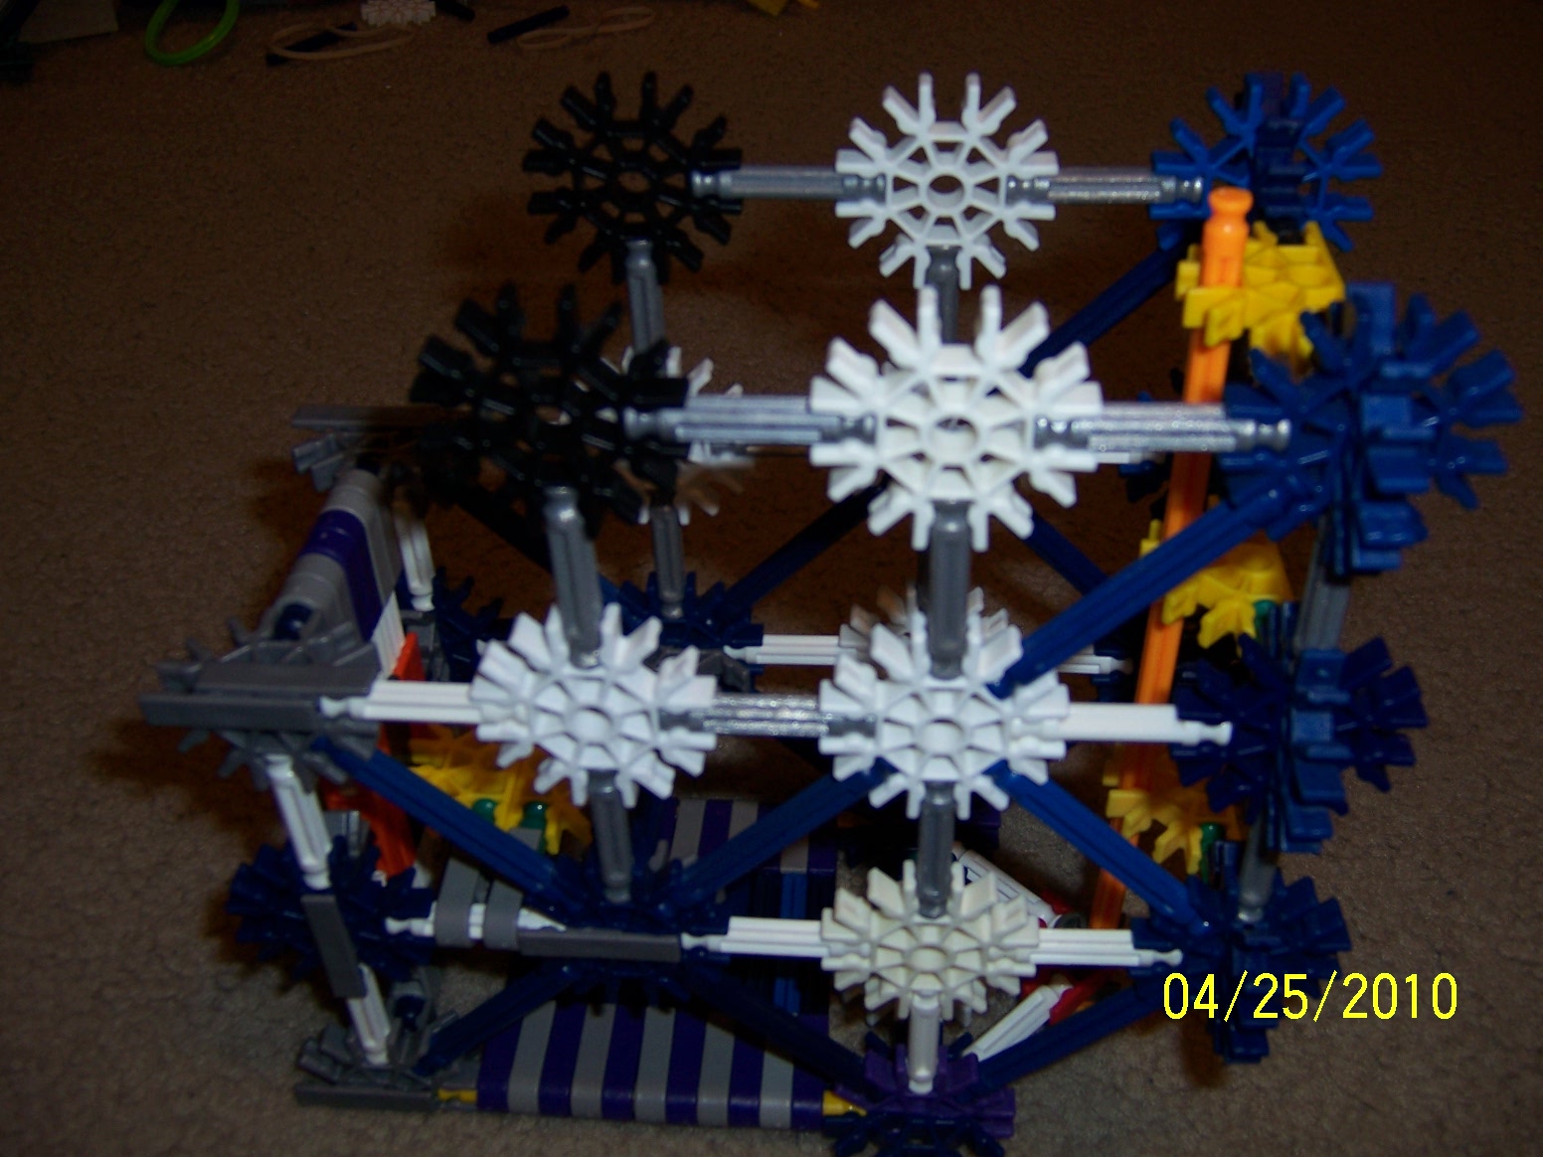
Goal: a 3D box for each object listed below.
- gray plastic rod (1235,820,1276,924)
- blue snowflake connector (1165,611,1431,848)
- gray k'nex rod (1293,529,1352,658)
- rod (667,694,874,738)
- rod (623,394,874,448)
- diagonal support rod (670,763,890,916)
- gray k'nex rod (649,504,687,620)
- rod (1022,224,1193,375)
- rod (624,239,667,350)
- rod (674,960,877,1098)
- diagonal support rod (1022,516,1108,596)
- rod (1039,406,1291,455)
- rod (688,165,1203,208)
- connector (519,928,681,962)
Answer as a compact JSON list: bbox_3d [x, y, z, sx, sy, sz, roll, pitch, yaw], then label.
[{"bbox_3d":[0.081,0.045,0.239,0.006,0.033,0.006,1,38,5],"label":"gray plastic rod"},{"bbox_3d":[0.078,0.024,0.218,0.036,0.036,0.036,1,38,5],"label":"blue snowflake connector"},{"bbox_3d":[0.078,0.002,0.204,0.006,0.032,0.006,1,38,4],"label":"gray k'nex rod"},{"bbox_3d":[-0.001,0.022,0.229,0.033,0.006,0.006,1,38,5],"label":"rod"},{"bbox_3d":[-0.003,-0.021,0.195,0.033,0.006,0.006,1,38,5],"label":"rod"},{"bbox_3d":[0.001,0.044,0.246,0.006,0.054,0.006,38,32,-22],"label":"diagonal support rod"},{"bbox_3d":[-0.021,-0.004,0.308,0.006,0.033,0.006,1,38,5],"label":"gray k'nex rod"},{"bbox_3d":[0.058,-0.045,0.268,0.006,0.054,0.006,38,32,-22],"label":"rod"},{"bbox_3d":[-0.022,-0.046,0.270,0.006,0.033,0.006,1,38,5],"label":"rod"},{"bbox_3d":[0.002,0.085,0.273,0.055,0.006,0.006,38,32,-22],"label":"rod"},{"bbox_3d":[0.060,-0.003,0.303,0.006,0.055,0.006,-39,26,29],"label":"diagonal support rod"},{"bbox_3d":[0.050,-0.019,0.188,0.033,0.006,0.006,1,38,5],"label":"rod"},{"bbox_3d":[0.030,-0.068,0.255,0.087,0.006,0.006,1,38,5],"label":"rod"},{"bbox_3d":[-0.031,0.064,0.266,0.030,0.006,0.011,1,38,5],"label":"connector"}]

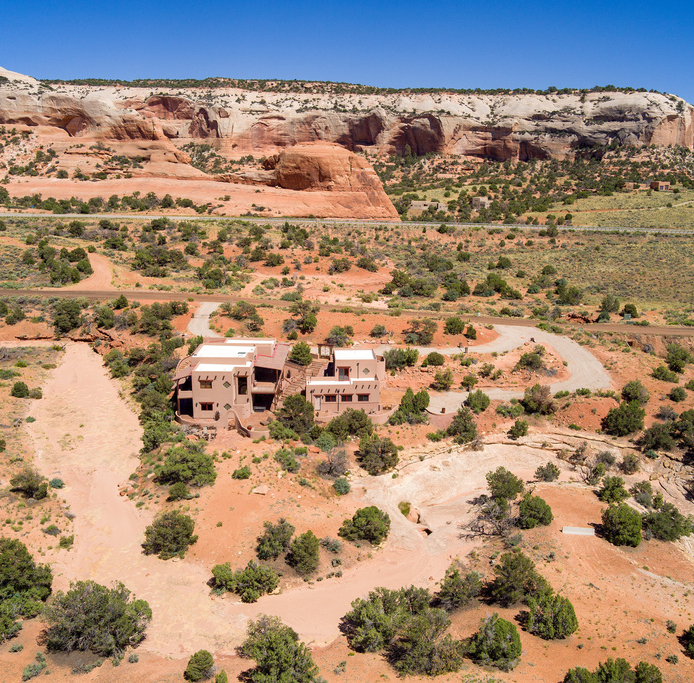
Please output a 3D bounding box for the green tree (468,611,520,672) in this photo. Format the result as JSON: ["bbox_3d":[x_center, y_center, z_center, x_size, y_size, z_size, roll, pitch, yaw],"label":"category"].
[{"bbox_3d":[11.210,22.720,49.550,3.940,4.140,3.940,0,15,0],"label":"green tree"}]

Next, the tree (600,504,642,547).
[{"bbox_3d":[26.990,18.160,64.580,4.050,4.050,4.050,0,15,0],"label":"tree"}]

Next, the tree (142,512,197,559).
[{"bbox_3d":[-17.740,19.290,65.410,5.400,4.430,4.970,0,15,0],"label":"tree"}]

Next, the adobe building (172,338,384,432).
[{"bbox_3d":[-9.900,5.580,96.450,29.500,8.800,14.500,0,15,0],"label":"adobe building"}]

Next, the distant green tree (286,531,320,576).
[{"bbox_3d":[-4.140,19.940,61.540,3.010,4.210,3.010,0,15,0],"label":"distant green tree"}]

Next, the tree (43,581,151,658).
[{"bbox_3d":[-19.760,22.020,51.830,8.400,5.290,7.310,0,15,0],"label":"tree"}]

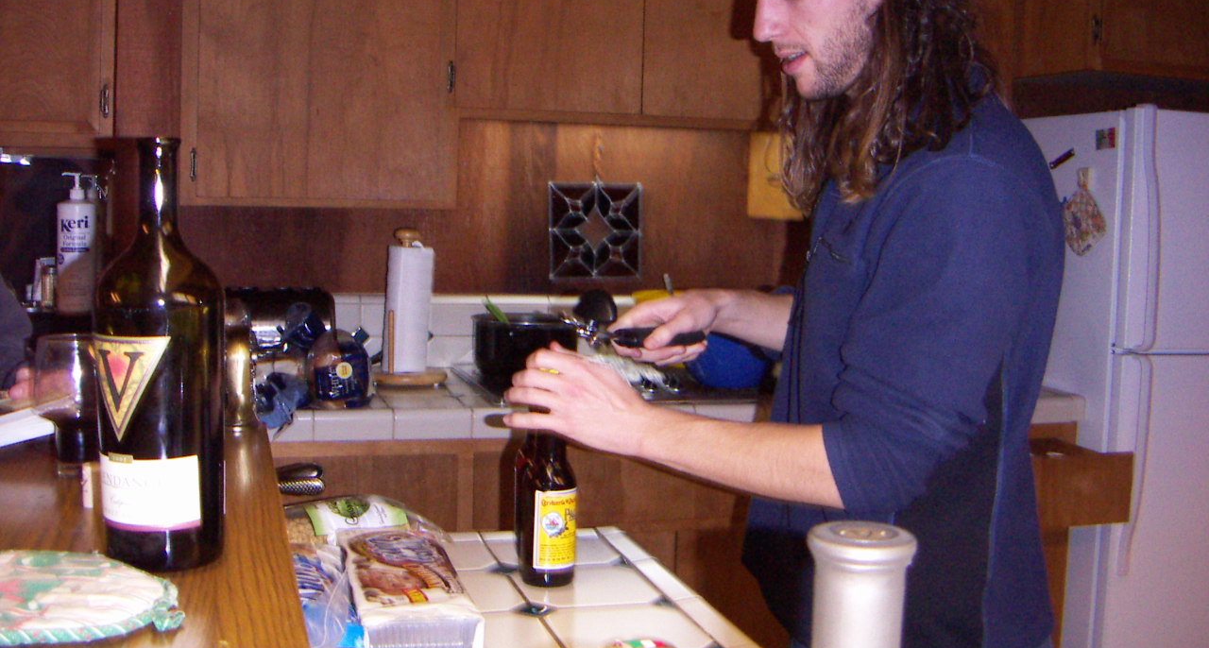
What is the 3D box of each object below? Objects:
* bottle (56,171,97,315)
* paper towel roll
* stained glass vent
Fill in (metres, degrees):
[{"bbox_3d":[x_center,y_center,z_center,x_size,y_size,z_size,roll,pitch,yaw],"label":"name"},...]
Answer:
[{"bbox_3d":[-1.017,-0.155,2.420,0.068,0.272,0.052,-1,6,-23],"label":"bottle"},{"bbox_3d":[-0.434,-0.038,2.800,0.105,0.288,0.105,1,6,-17],"label":"paper towel roll"},{"bbox_3d":[-0.021,-0.229,3.060,0.234,0.234,0.020,0,6,-17],"label":"stained glass vent"}]

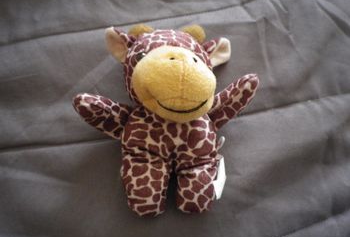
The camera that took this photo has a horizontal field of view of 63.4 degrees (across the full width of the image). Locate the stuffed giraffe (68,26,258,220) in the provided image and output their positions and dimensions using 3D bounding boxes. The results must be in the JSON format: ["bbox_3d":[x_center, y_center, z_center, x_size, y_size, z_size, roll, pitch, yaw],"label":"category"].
[{"bbox_3d":[-0.008,-0.002,0.256,0.172,0.082,0.170,-2,81,-2],"label":"stuffed giraffe"}]

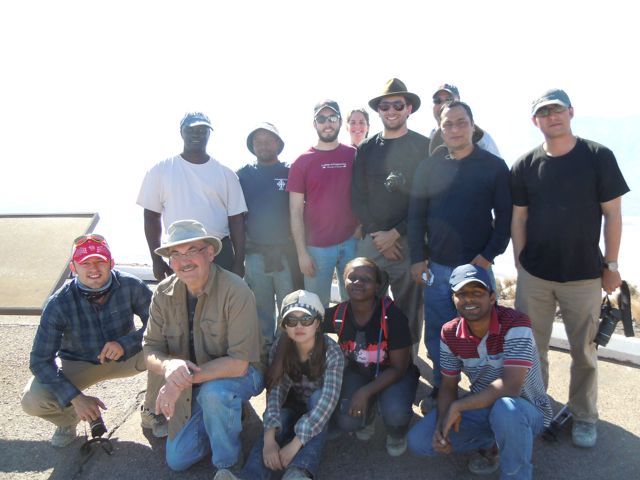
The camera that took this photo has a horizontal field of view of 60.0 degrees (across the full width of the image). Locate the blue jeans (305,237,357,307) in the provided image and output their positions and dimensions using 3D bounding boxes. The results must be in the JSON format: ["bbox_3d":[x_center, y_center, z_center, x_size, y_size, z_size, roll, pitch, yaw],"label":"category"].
[{"bbox_3d":[0.078,0.454,3.464,0.420,0.980,0.280,0,9,0],"label":"blue jeans"}]

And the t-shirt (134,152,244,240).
[{"bbox_3d":[-0.771,-0.258,3.330,0.620,0.500,0.290,-2,9,-10],"label":"t-shirt"}]

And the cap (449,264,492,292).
[{"bbox_3d":[0.671,0.165,2.440,0.175,0.130,0.255,-1,8,30],"label":"cap"}]

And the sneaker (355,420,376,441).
[{"bbox_3d":[0.240,0.992,3.073,0.105,0.115,0.265,2,9,12],"label":"sneaker"}]

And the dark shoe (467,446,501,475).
[{"bbox_3d":[0.798,1.033,2.660,0.110,0.115,0.280,4,10,25],"label":"dark shoe"}]

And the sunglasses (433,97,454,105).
[{"bbox_3d":[0.768,-0.860,3.420,0.145,0.048,0.150,6,11,33],"label":"sunglasses"}]

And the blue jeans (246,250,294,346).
[{"bbox_3d":[-0.334,0.425,3.745,0.380,0.880,0.270,0,10,-2],"label":"blue jeans"}]

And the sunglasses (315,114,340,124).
[{"bbox_3d":[0.044,-0.702,3.230,0.148,0.050,0.155,0,9,-1],"label":"sunglasses"}]

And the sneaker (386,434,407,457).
[{"bbox_3d":[0.390,1.020,2.926,0.105,0.110,0.270,0,9,3],"label":"sneaker"}]

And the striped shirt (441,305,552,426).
[{"bbox_3d":[0.802,0.570,2.520,0.460,0.540,0.320,6,31,35],"label":"striped shirt"}]

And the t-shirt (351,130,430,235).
[{"bbox_3d":[0.412,-0.315,3.150,0.490,0.610,0.280,1,9,6],"label":"t-shirt"}]

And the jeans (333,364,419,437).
[{"bbox_3d":[0.290,0.839,2.900,0.440,0.370,0.520,1,10,6],"label":"jeans"}]

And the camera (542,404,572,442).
[{"bbox_3d":[1.262,0.987,2.949,0.130,0.110,0.110,7,12,34],"label":"camera"}]

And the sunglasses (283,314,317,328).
[{"bbox_3d":[-0.089,0.386,2.612,0.145,0.048,0.140,0,1,1],"label":"sunglasses"}]

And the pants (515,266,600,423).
[{"bbox_3d":[1.296,0.532,3.002,0.430,0.920,0.320,4,10,20],"label":"pants"}]

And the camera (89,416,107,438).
[{"bbox_3d":[-1.106,0.920,2.750,0.100,0.125,0.085,-11,-14,-3],"label":"camera"}]

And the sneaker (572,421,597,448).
[{"bbox_3d":[1.425,1.000,3.000,0.115,0.115,0.295,3,10,21],"label":"sneaker"}]

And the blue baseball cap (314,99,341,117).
[{"bbox_3d":[0.048,-0.788,3.335,0.170,0.125,0.250,0,7,0],"label":"blue baseball cap"}]

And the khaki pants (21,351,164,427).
[{"bbox_3d":[-1.190,0.752,2.984,0.690,0.430,0.530,-2,9,-15],"label":"khaki pants"}]

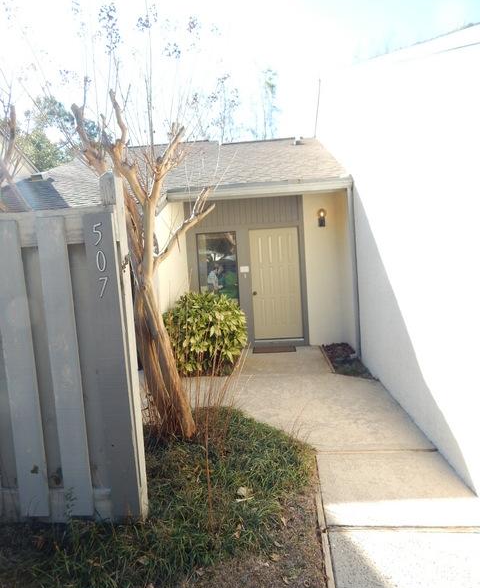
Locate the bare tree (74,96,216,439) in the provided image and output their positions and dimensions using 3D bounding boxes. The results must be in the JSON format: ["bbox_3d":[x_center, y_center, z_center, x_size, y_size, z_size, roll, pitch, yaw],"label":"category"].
[{"bbox_3d":[-0.808,-0.241,3.837,1.270,3.200,1.150,-3,4,6],"label":"bare tree"}]

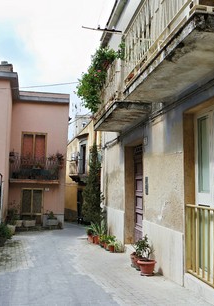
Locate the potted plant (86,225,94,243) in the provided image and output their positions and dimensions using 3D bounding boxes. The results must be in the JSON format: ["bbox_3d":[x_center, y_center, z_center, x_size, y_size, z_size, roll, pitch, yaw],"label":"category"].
[{"bbox_3d":[-0.605,2.785,10.600,0.280,0.600,0.280,2,-5,-11],"label":"potted plant"}]

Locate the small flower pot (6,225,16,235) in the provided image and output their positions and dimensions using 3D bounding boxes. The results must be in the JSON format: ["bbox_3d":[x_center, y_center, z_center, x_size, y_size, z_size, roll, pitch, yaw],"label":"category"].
[{"bbox_3d":[-4.031,3.196,12.800,0.400,0.420,0.400,2,-5,-11],"label":"small flower pot"}]

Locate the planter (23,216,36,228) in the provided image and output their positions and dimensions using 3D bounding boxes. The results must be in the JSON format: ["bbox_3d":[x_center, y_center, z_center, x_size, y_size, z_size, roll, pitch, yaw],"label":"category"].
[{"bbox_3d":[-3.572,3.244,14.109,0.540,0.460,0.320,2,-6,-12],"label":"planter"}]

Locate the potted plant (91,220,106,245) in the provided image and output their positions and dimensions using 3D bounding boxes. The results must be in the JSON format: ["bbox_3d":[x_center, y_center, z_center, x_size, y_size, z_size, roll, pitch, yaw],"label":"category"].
[{"bbox_3d":[-0.286,2.672,10.300,0.460,0.780,0.460,2,-5,-11],"label":"potted plant"}]

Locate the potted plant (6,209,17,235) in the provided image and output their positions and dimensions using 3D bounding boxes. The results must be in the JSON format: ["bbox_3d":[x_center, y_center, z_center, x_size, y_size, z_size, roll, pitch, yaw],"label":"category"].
[{"bbox_3d":[-4.021,2.884,12.900,0.500,1.050,0.500,2,-5,-11],"label":"potted plant"}]

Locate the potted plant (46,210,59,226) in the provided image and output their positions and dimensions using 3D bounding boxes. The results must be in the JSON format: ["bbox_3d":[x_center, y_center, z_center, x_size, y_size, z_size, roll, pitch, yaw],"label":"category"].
[{"bbox_3d":[-2.597,3.121,14.600,0.600,0.750,0.320,2,-5,-11],"label":"potted plant"}]

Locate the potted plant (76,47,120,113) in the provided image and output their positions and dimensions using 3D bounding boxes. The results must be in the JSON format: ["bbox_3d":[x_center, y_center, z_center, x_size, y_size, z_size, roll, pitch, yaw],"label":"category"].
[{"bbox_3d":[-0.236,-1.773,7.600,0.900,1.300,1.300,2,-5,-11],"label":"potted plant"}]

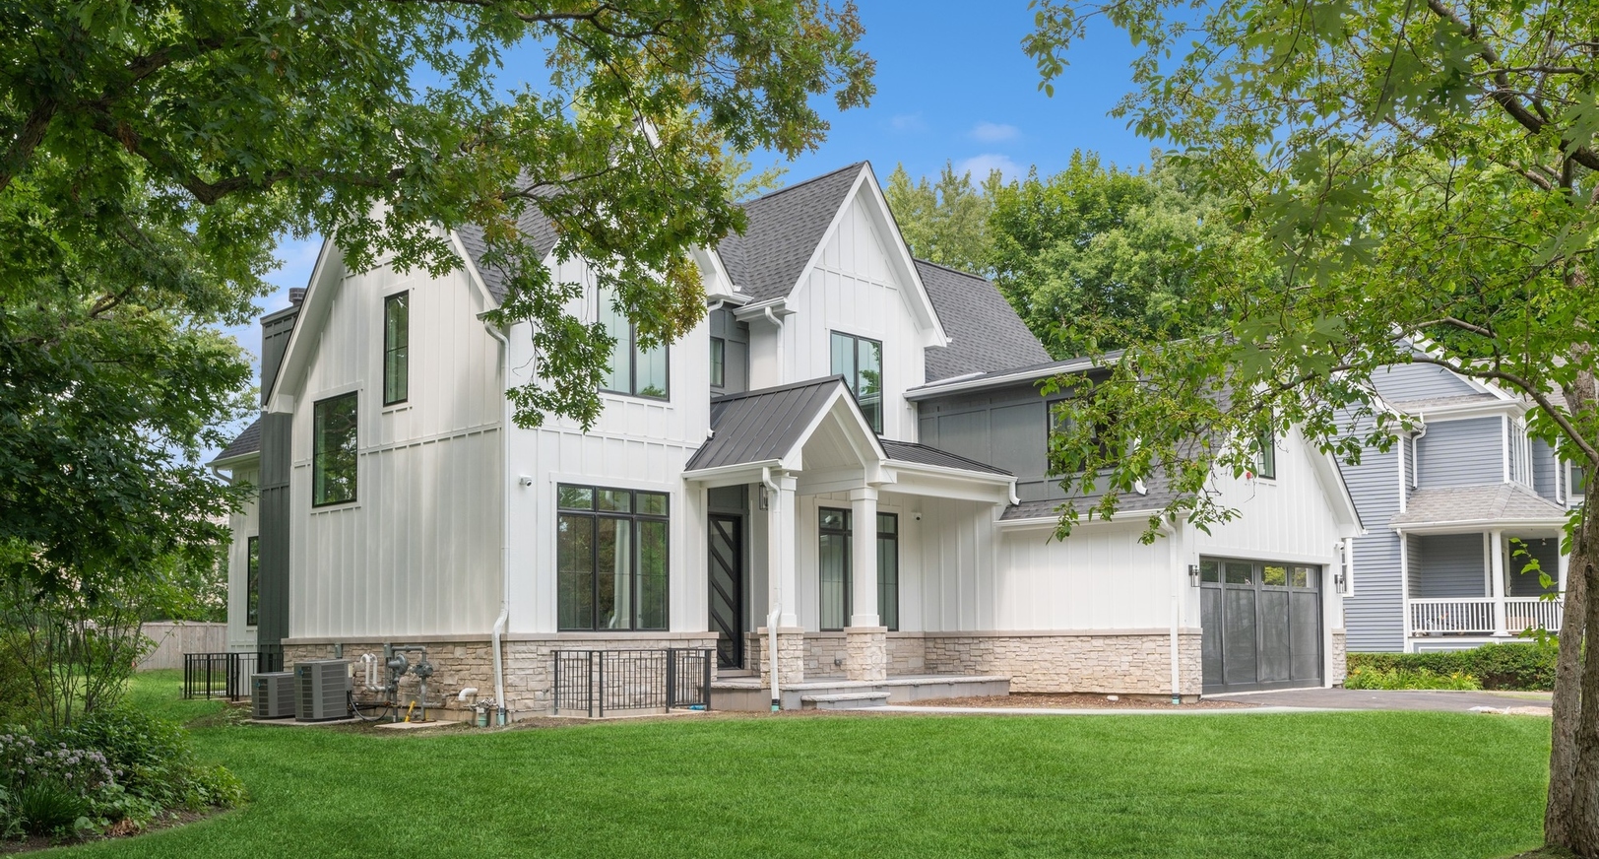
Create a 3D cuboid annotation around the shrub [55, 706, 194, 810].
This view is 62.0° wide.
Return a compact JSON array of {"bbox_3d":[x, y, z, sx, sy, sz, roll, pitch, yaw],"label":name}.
[{"bbox_3d":[-5.675,2.753,11.200,1.100,0.830,1.050,3,-7,-27],"label":"shrub"}]

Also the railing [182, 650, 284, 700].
[{"bbox_3d":[-11.650,5.078,27.400,2.400,0.960,1.150,-7,-9,42],"label":"railing"}]

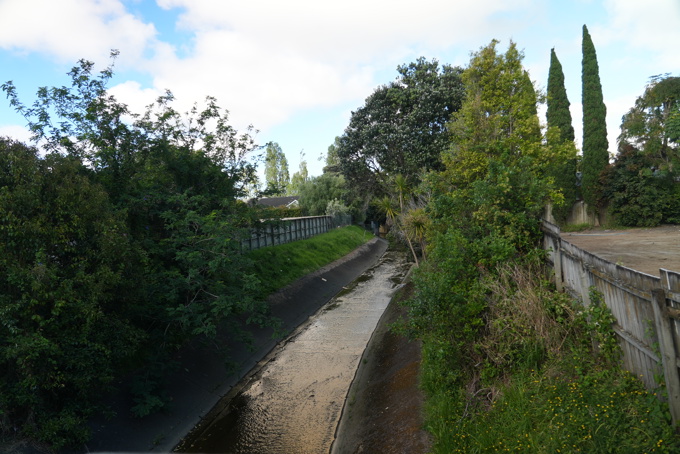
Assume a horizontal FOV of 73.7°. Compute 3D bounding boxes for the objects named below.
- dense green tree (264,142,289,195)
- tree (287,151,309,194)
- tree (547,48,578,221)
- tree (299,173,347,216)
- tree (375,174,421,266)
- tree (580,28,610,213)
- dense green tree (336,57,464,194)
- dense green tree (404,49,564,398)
[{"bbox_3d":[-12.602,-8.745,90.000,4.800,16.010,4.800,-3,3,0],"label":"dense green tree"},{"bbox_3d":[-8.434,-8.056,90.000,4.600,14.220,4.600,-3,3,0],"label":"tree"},{"bbox_3d":[16.436,-6.607,33.500,2.200,13.130,2.100,-3,3,0],"label":"tree"},{"bbox_3d":[-2.037,-3.173,56.000,6.300,7.100,6.000,-3,3,0],"label":"tree"},{"bbox_3d":[4.128,-0.522,32.000,3.200,6.350,3.000,-3,3,0],"label":"tree"},{"bbox_3d":[16.555,-6.513,29.500,1.900,13.290,1.900,-3,3,0],"label":"tree"},{"bbox_3d":[5.237,-6.528,38.000,11.800,15.480,10.500,-3,3,0],"label":"dense green tree"},{"bbox_3d":[3.569,-0.991,11.200,3.800,7.210,4.000,-3,3,0],"label":"dense green tree"}]

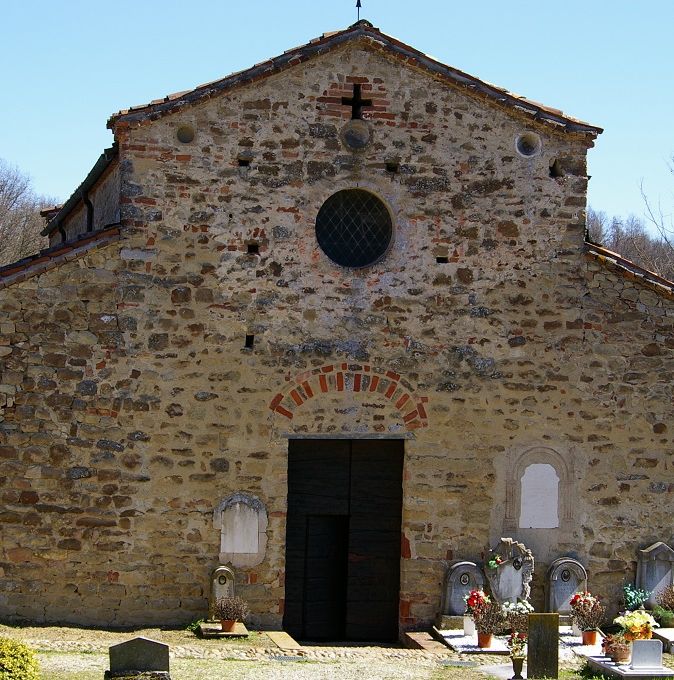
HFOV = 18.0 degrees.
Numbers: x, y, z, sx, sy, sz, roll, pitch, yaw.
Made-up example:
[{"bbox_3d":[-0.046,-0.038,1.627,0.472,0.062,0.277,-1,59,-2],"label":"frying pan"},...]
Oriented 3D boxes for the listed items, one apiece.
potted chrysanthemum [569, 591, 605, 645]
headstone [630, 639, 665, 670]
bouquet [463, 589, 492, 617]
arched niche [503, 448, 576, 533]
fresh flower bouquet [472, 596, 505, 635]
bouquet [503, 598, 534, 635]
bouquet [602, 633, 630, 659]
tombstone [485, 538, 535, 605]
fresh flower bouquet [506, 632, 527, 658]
[{"bbox_3d":[3.633,4.028,30.900,0.522,0.791,0.480,0,1,-10],"label":"potted chrysanthemum"},{"bbox_3d":[3.751,3.800,25.700,0.390,0.370,0.100,0,0,-10],"label":"headstone"},{"bbox_3d":[1.912,3.573,29.000,0.370,0.380,0.340,0,0,-10],"label":"bouquet"},{"bbox_3d":[3.068,2.247,32.272,1.092,1.254,0.100,0,1,-10],"label":"arched niche"},{"bbox_3d":[2.187,3.983,30.750,0.491,0.535,0.451,0,1,-10],"label":"fresh flower bouquet"},{"bbox_3d":[2.665,4.056,31.200,0.454,0.513,0.418,0,1,-10],"label":"bouquet"},{"bbox_3d":[3.490,3.835,26.700,0.340,0.330,0.300,0,0,-10],"label":"bouquet"},{"bbox_3d":[2.594,3.475,31.867,0.702,0.977,0.250,0,1,-10],"label":"tombstone"},{"bbox_3d":[2.182,3.714,25.900,0.270,0.320,0.250,0,0,-10],"label":"fresh flower bouquet"}]

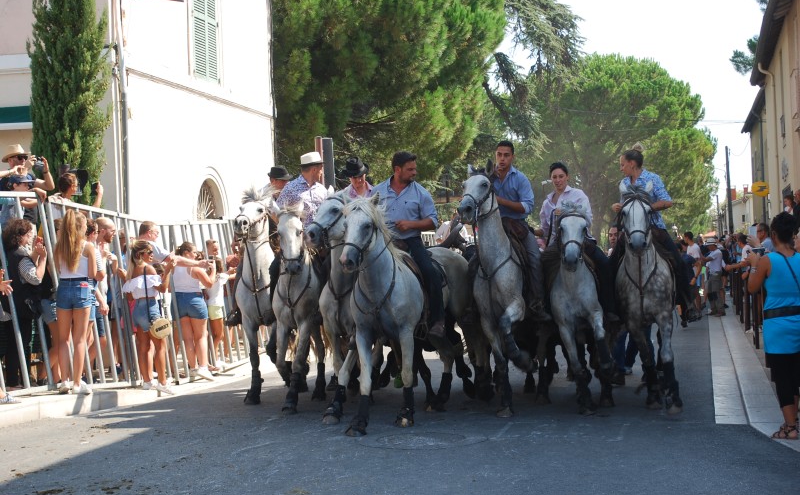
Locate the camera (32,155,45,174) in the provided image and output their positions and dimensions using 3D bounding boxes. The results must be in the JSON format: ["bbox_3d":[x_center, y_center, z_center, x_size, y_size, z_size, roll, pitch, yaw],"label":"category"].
[{"bbox_3d":[-3.729,-0.862,13.800,0.110,0.110,0.130,-3,-1,41],"label":"camera"}]

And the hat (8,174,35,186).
[{"bbox_3d":[-3.706,-0.667,13.100,0.265,0.125,0.180,-2,-1,12],"label":"hat"}]

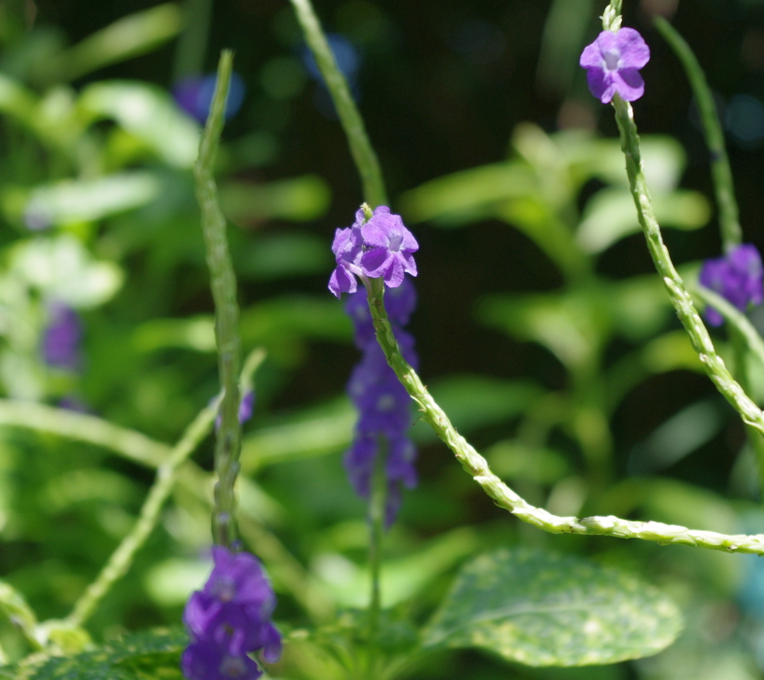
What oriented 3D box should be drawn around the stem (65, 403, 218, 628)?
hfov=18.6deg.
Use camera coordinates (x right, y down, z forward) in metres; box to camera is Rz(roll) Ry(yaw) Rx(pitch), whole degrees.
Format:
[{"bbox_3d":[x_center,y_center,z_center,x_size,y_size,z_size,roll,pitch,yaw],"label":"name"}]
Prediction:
[{"bbox_3d":[-0.055,0.040,0.532,0.006,0.061,0.006,33,-5,0],"label":"stem"}]

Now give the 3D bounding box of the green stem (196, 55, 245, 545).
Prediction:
[{"bbox_3d":[-0.029,-0.007,0.417,0.009,0.089,0.009,0,3,0],"label":"green stem"}]

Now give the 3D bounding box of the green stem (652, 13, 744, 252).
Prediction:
[{"bbox_3d":[0.073,-0.047,0.517,0.009,0.054,0.007,-19,5,0],"label":"green stem"}]

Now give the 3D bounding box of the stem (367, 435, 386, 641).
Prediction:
[{"bbox_3d":[-0.001,0.045,0.530,0.004,0.047,0.004,0,0,0],"label":"stem"}]

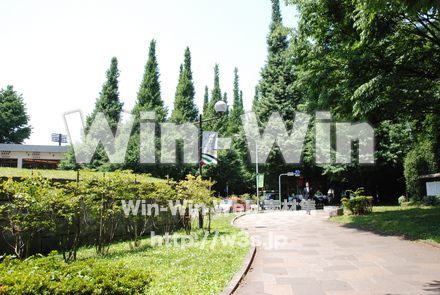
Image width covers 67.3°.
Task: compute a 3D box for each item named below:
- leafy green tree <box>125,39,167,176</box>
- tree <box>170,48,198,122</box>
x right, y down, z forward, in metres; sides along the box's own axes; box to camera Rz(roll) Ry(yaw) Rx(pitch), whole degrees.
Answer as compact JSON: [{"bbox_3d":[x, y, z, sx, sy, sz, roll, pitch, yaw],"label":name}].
[{"bbox_3d":[-10.838,-4.380,49.423,6.600,24.320,6.600,0,-7,0],"label":"leafy green tree"},{"bbox_3d":[-5.523,-4.308,54.509,6.000,25.790,6.000,0,-7,0],"label":"tree"}]

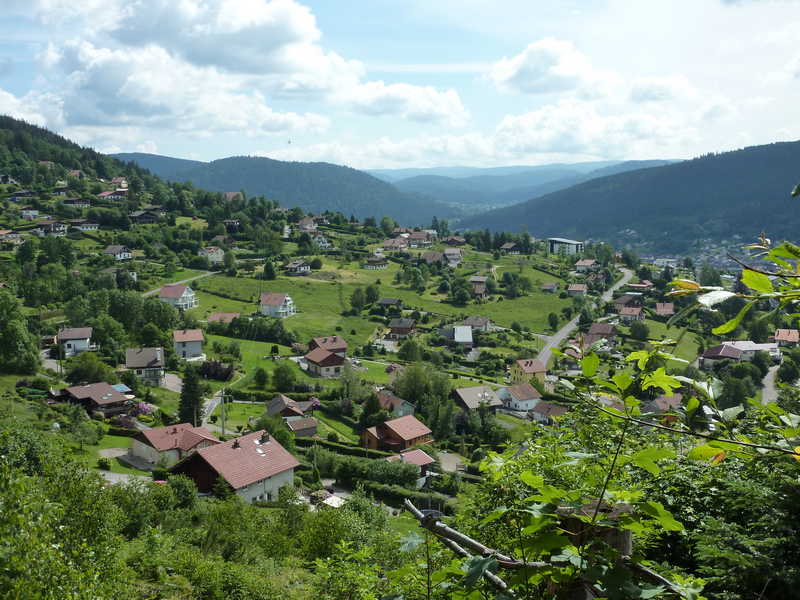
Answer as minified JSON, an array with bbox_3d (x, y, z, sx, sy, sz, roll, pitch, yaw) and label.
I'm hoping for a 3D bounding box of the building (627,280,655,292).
[{"bbox_3d":[139.270,-8.090,535.000,14.700,5.940,10.140,2,7,20],"label":"building"}]

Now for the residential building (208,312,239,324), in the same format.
[{"bbox_3d":[-64.920,7.540,340.000,10.400,6.000,9.500,2,7,13],"label":"residential building"}]

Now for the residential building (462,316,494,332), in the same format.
[{"bbox_3d":[38.040,11.870,448.000,10.800,6.400,9.500,3,8,22],"label":"residential building"}]

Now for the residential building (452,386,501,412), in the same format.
[{"bbox_3d":[20.650,28.050,258.000,10.800,7.400,12.500,-4,8,-28],"label":"residential building"}]

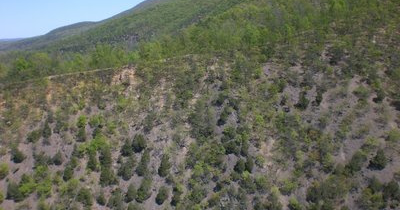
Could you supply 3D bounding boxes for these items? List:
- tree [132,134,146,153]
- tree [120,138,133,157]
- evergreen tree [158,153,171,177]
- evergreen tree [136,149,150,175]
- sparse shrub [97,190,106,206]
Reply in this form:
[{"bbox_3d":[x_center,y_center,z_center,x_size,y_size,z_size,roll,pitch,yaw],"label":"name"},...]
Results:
[{"bbox_3d":[-12.840,8.170,93.200,2.820,4.080,2.740,0,9,0],"label":"tree"},{"bbox_3d":[-15.440,8.930,92.270,2.400,4.030,2.320,0,9,0],"label":"tree"},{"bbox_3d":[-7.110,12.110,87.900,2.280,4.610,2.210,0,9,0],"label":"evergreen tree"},{"bbox_3d":[-11.360,11.560,88.320,2.680,5.020,2.590,0,9,0],"label":"evergreen tree"},{"bbox_3d":[-18.490,17.360,82.430,1.780,2.880,1.730,0,9,0],"label":"sparse shrub"}]

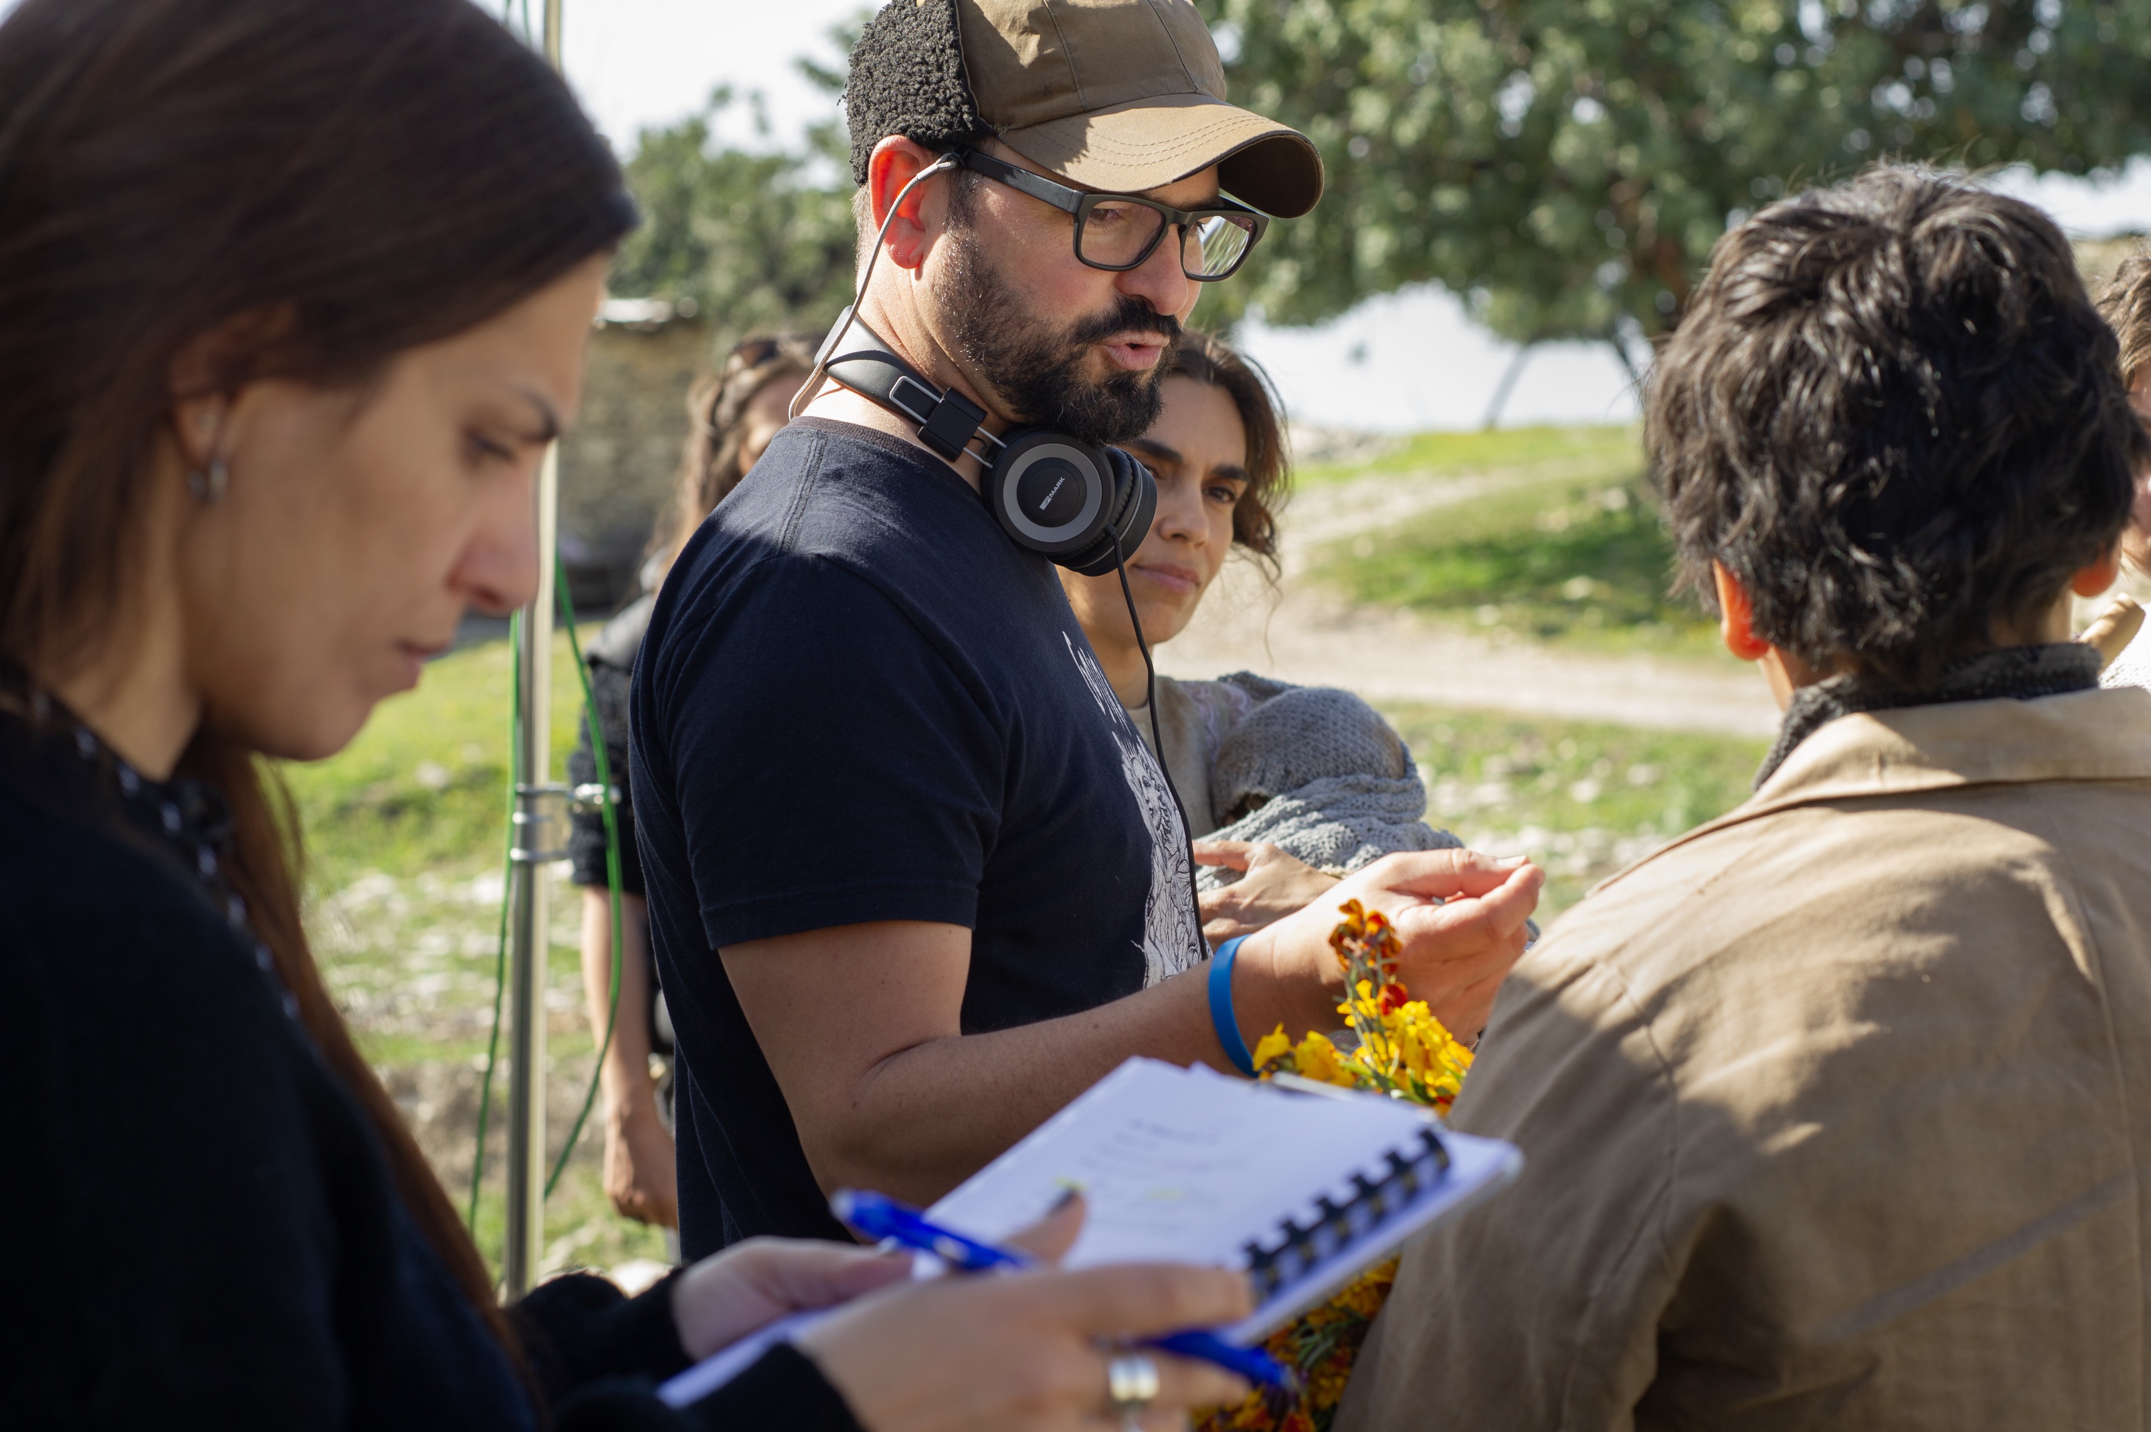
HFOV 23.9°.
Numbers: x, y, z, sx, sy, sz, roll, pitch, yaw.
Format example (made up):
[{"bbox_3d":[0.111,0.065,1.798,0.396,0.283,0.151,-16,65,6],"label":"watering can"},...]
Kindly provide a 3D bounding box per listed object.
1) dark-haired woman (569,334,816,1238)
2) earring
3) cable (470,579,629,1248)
[{"bbox_3d":[-0.315,0.410,5.340,0.480,1.630,0.300,0,3,-19],"label":"dark-haired woman"},{"bbox_3d":[-0.248,-0.067,1.445,0.012,0.014,0.004,3,3,37],"label":"earring"},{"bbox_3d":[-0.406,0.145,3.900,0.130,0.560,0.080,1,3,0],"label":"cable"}]

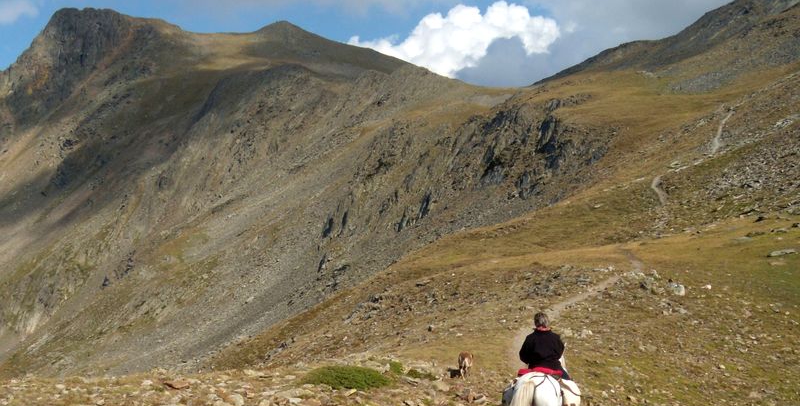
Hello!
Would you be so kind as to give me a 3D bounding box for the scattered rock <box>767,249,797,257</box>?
[{"bbox_3d":[20.175,2.671,44.000,1.450,0.350,0.950,-1,-2,17],"label":"scattered rock"}]

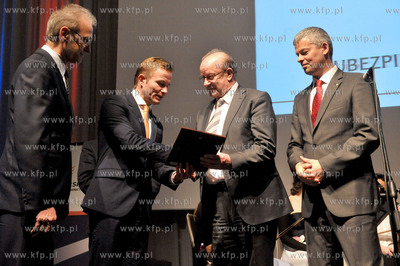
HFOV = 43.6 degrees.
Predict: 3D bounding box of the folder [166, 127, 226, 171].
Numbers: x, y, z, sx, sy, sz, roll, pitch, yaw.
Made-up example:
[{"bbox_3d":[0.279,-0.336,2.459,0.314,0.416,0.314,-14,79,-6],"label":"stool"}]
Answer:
[{"bbox_3d":[-0.025,0.089,2.534,0.226,0.018,0.288,12,-43,-15],"label":"folder"}]

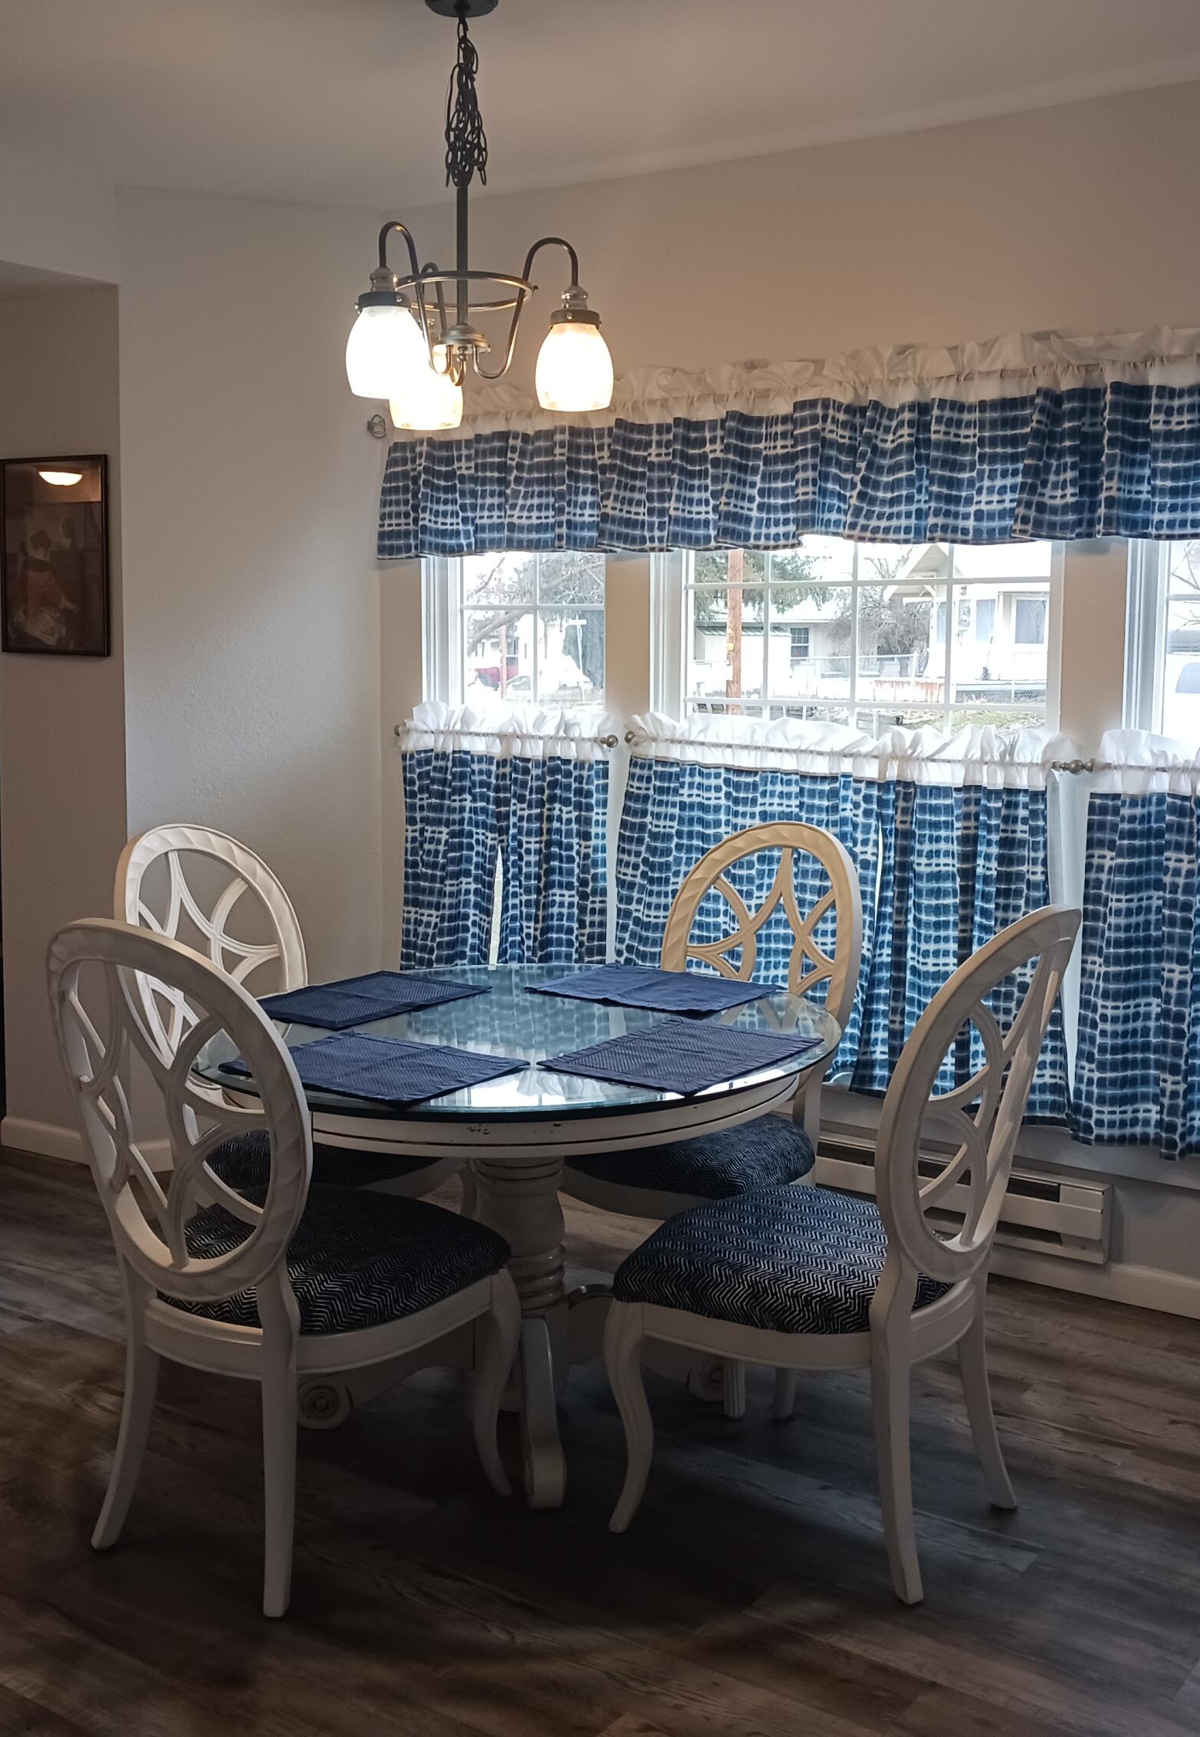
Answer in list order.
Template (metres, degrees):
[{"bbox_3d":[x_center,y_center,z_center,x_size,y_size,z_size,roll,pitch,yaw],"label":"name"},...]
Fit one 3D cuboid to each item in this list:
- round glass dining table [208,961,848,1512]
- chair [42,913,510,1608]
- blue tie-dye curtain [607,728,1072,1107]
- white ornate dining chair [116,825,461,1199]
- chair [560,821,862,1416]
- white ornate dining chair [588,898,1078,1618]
[{"bbox_3d":[-0.158,0.663,3.375,1.220,0.767,1.220,1,6,0],"label":"round glass dining table"},{"bbox_3d":[-0.525,0.557,2.911,0.560,1.050,0.630,5,8,30],"label":"chair"},{"bbox_3d":[0.549,0.101,4.364,1.210,0.910,0.080,6,8,35],"label":"blue tie-dye curtain"},{"bbox_3d":[-0.649,0.466,3.677,0.630,1.050,0.560,6,8,37],"label":"white ornate dining chair"},{"bbox_3d":[0.217,0.471,3.760,0.560,1.050,0.630,6,8,37],"label":"chair"},{"bbox_3d":[0.417,0.563,2.979,0.650,1.066,0.540,5,8,33],"label":"white ornate dining chair"}]

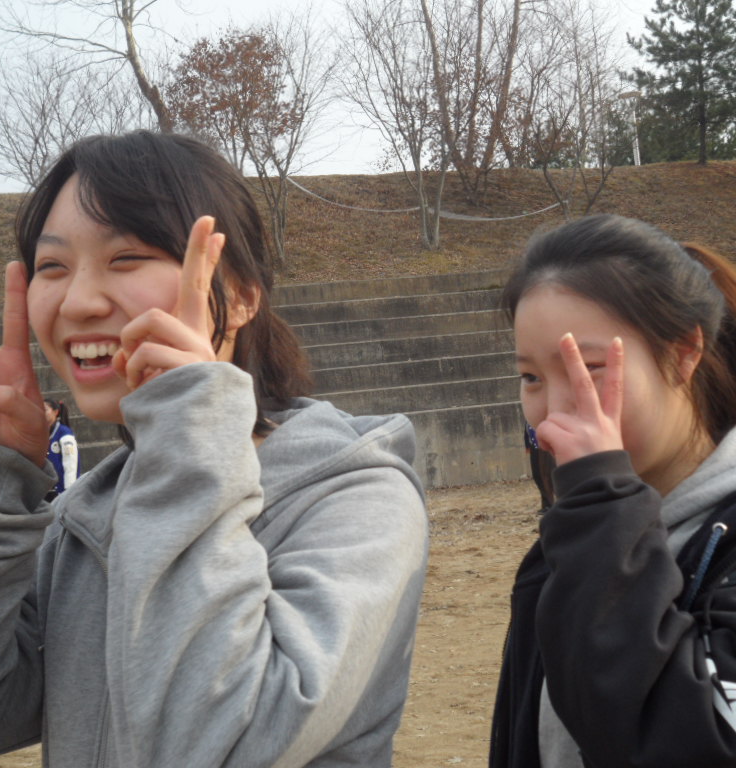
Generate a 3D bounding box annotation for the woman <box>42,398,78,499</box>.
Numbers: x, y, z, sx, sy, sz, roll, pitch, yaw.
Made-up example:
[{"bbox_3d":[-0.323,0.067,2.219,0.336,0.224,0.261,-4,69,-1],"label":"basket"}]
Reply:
[{"bbox_3d":[-2.678,0.934,11.000,0.310,1.600,0.460,-5,0,-39],"label":"woman"}]

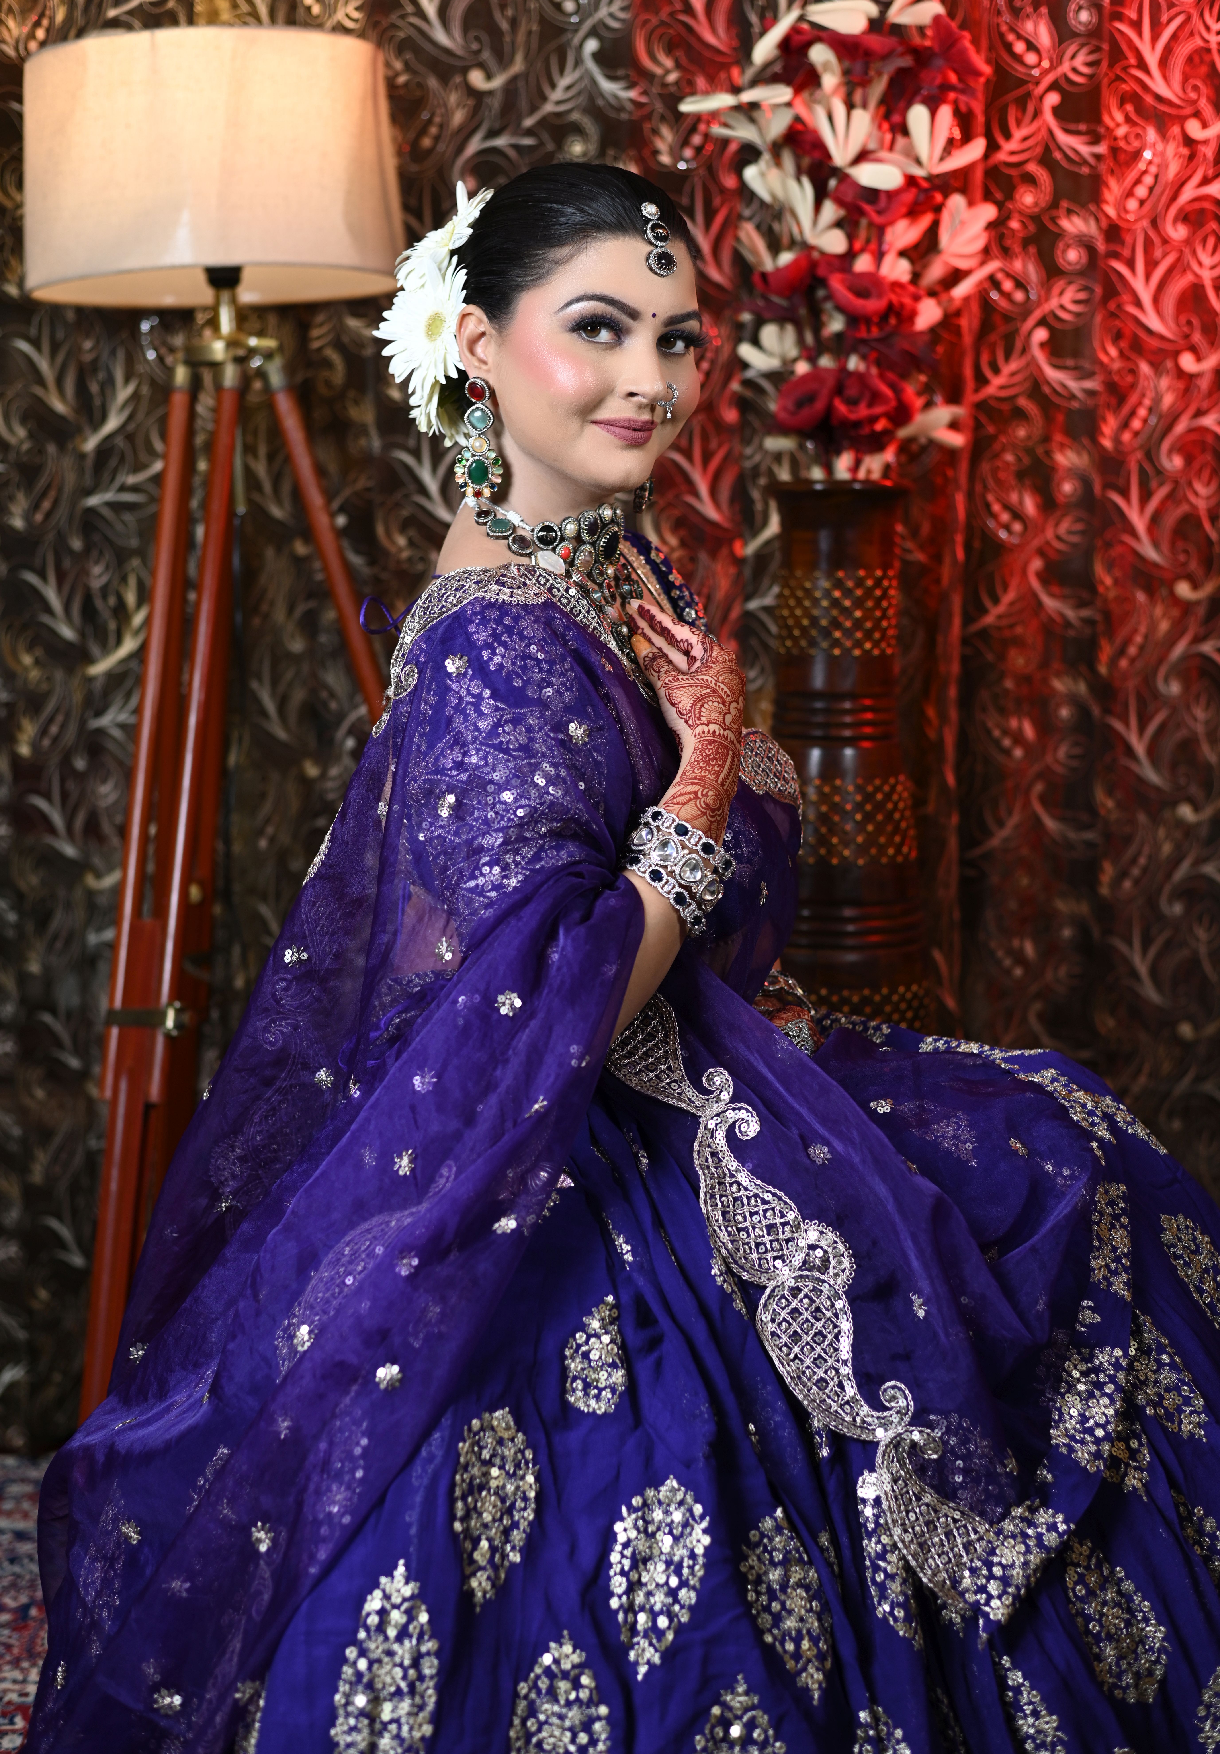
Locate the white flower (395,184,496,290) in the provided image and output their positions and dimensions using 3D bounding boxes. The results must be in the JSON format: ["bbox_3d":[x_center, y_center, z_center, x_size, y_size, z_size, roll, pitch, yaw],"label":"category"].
[{"bbox_3d":[-0.120,-0.468,1.855,0.037,0.098,0.095,41,-13,-28],"label":"white flower"}]

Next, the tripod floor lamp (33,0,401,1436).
[{"bbox_3d":[-0.250,-0.050,2.355,0.580,1.420,0.600,0,8,0],"label":"tripod floor lamp"}]

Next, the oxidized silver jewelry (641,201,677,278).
[{"bbox_3d":[0.034,-0.445,1.775,0.022,0.056,0.012,-9,-17,-33],"label":"oxidized silver jewelry"}]

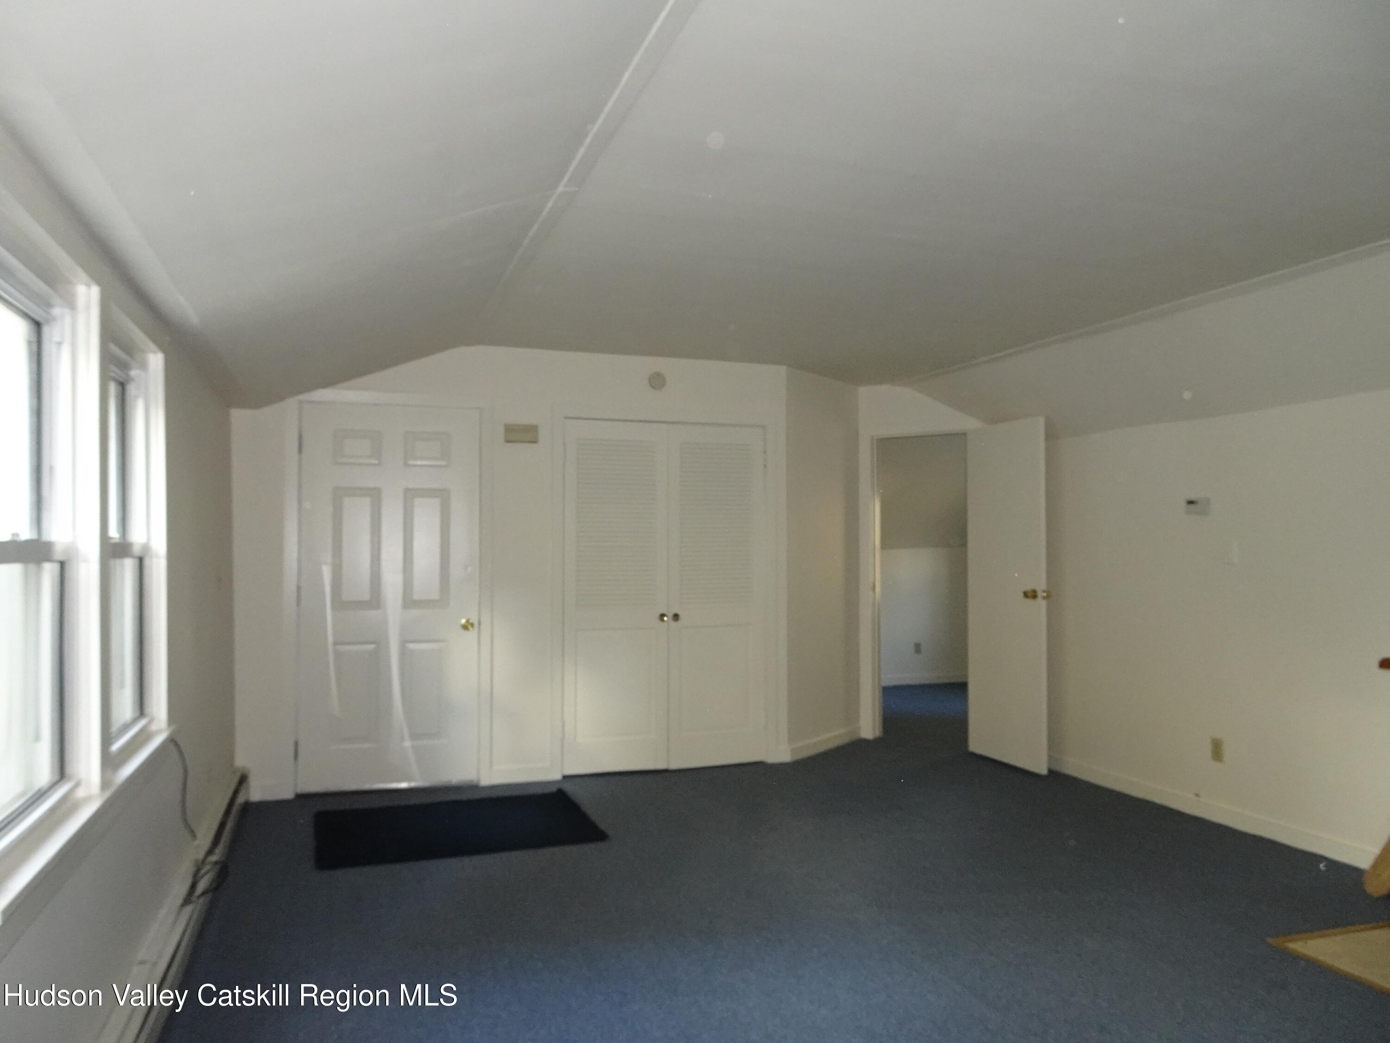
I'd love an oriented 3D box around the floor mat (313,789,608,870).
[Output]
[{"bbox_3d":[-1.111,1.407,4.489,1.218,0.012,0.900,1,-2,-21],"label":"floor mat"}]

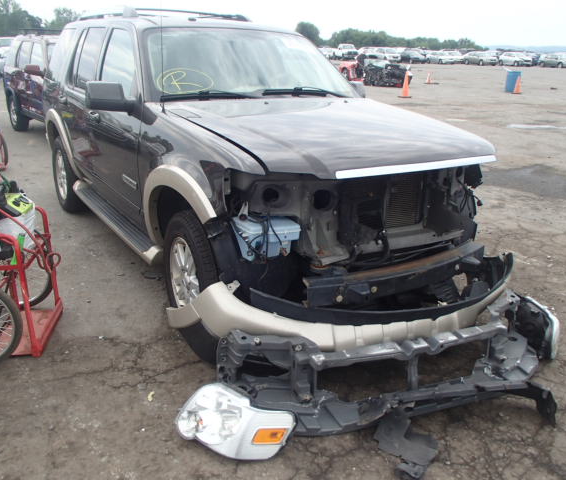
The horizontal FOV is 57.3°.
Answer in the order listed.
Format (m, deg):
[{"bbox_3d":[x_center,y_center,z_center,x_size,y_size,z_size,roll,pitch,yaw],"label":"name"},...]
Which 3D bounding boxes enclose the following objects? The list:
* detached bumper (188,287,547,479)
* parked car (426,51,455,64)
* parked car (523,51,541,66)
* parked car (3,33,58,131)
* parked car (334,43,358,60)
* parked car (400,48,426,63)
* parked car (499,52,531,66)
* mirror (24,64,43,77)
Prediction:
[{"bbox_3d":[0.499,0.583,2.342,1.830,0.330,0.750,-5,21,-16],"label":"detached bumper"},{"bbox_3d":[19.506,-22.172,62.920,1.780,1.450,4.650,-2,20,-7],"label":"parked car"},{"bbox_3d":[29.444,-21.272,60.778,1.800,1.500,4.600,0,20,-2],"label":"parked car"},{"bbox_3d":[-3.549,-2.720,9.224,1.780,1.750,4.650,-15,25,-36],"label":"parked car"},{"bbox_3d":[8.820,-25.919,71.970,1.980,1.950,5.600,-2,20,-7],"label":"parked car"},{"bbox_3d":[15.906,-22.315,63.115,1.800,1.550,4.500,0,20,-2],"label":"parked car"},{"bbox_3d":[25.770,-20.040,57.367,1.800,1.450,4.700,-2,20,-7],"label":"parked car"},{"bbox_3d":[-3.792,-2.582,7.900,0.260,0.170,0.140,-12,23,-30],"label":"mirror"}]

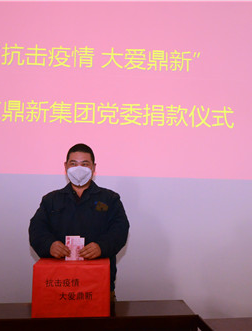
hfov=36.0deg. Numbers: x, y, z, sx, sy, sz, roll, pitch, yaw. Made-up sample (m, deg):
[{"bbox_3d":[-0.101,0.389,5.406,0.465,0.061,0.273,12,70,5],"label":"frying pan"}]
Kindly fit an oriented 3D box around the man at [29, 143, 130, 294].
[{"bbox_3d":[-0.270,0.698,2.267,0.630,1.705,0.460,1,-6,-7],"label":"man"}]

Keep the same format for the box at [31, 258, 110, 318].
[{"bbox_3d":[-0.286,0.649,2.086,0.390,0.265,0.285,1,-6,-5],"label":"box"}]

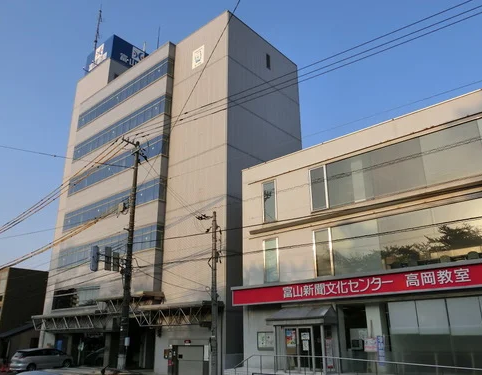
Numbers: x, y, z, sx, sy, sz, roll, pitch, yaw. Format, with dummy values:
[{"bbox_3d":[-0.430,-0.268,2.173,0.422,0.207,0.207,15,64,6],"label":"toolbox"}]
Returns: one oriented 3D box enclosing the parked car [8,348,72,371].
[{"bbox_3d":[-15.237,13.321,32.420,1.790,1.630,4.720,-12,-23,28],"label":"parked car"}]

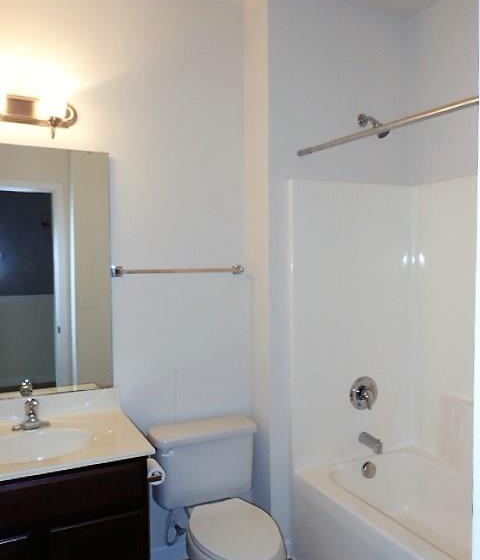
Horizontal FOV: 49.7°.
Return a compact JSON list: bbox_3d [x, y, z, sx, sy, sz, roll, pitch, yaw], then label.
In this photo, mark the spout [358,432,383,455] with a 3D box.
[{"bbox_3d":[0.671,0.832,2.638,0.056,0.075,0.132,-2,3,-27],"label":"spout"}]

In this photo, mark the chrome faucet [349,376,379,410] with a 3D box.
[{"bbox_3d":[0.659,0.591,2.659,0.178,0.178,0.065,-2,3,-27],"label":"chrome faucet"}]

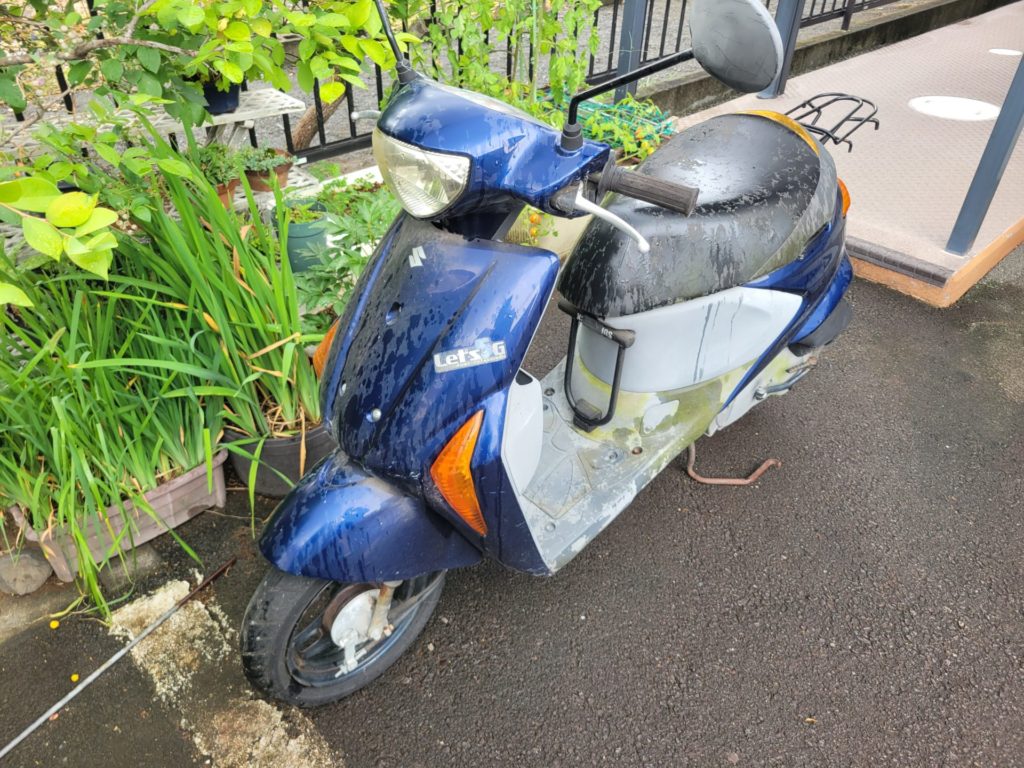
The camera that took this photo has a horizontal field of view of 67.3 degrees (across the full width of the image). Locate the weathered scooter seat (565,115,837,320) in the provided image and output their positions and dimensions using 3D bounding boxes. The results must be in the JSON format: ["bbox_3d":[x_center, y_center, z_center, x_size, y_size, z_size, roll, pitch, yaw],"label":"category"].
[{"bbox_3d":[0.344,-0.334,1.472,0.660,0.230,0.275,-30,48,-34],"label":"weathered scooter seat"}]

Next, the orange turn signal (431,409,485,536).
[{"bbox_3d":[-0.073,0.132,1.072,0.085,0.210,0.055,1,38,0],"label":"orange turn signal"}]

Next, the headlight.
[{"bbox_3d":[-0.115,-0.271,1.018,0.102,0.119,0.171,-27,46,-33],"label":"headlight"}]

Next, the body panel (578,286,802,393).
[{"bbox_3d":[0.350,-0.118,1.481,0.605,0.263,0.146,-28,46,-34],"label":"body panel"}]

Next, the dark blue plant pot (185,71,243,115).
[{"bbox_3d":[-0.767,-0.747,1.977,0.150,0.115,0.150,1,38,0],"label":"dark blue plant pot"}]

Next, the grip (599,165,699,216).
[{"bbox_3d":[0.160,-0.226,0.906,0.125,0.045,0.045,24,43,31],"label":"grip"}]

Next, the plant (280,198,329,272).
[{"bbox_3d":[-0.638,-0.440,2.310,0.165,0.170,0.165,1,38,0],"label":"plant"}]

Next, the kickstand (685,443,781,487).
[{"bbox_3d":[0.504,0.174,1.778,0.200,0.095,0.080,1,38,0],"label":"kickstand"}]

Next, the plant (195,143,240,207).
[{"bbox_3d":[-0.971,-0.703,2.558,0.161,0.200,0.156,1,37,-1],"label":"plant"}]

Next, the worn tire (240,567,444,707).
[{"bbox_3d":[-0.285,0.399,1.358,0.388,0.388,0.082,-27,46,-32],"label":"worn tire"}]

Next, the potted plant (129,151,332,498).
[{"bbox_3d":[-0.591,-0.133,1.739,0.419,0.760,0.409,1,37,-1],"label":"potted plant"}]

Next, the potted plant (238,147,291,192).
[{"bbox_3d":[-0.675,-0.587,2.116,0.150,0.090,0.150,1,38,0],"label":"potted plant"}]

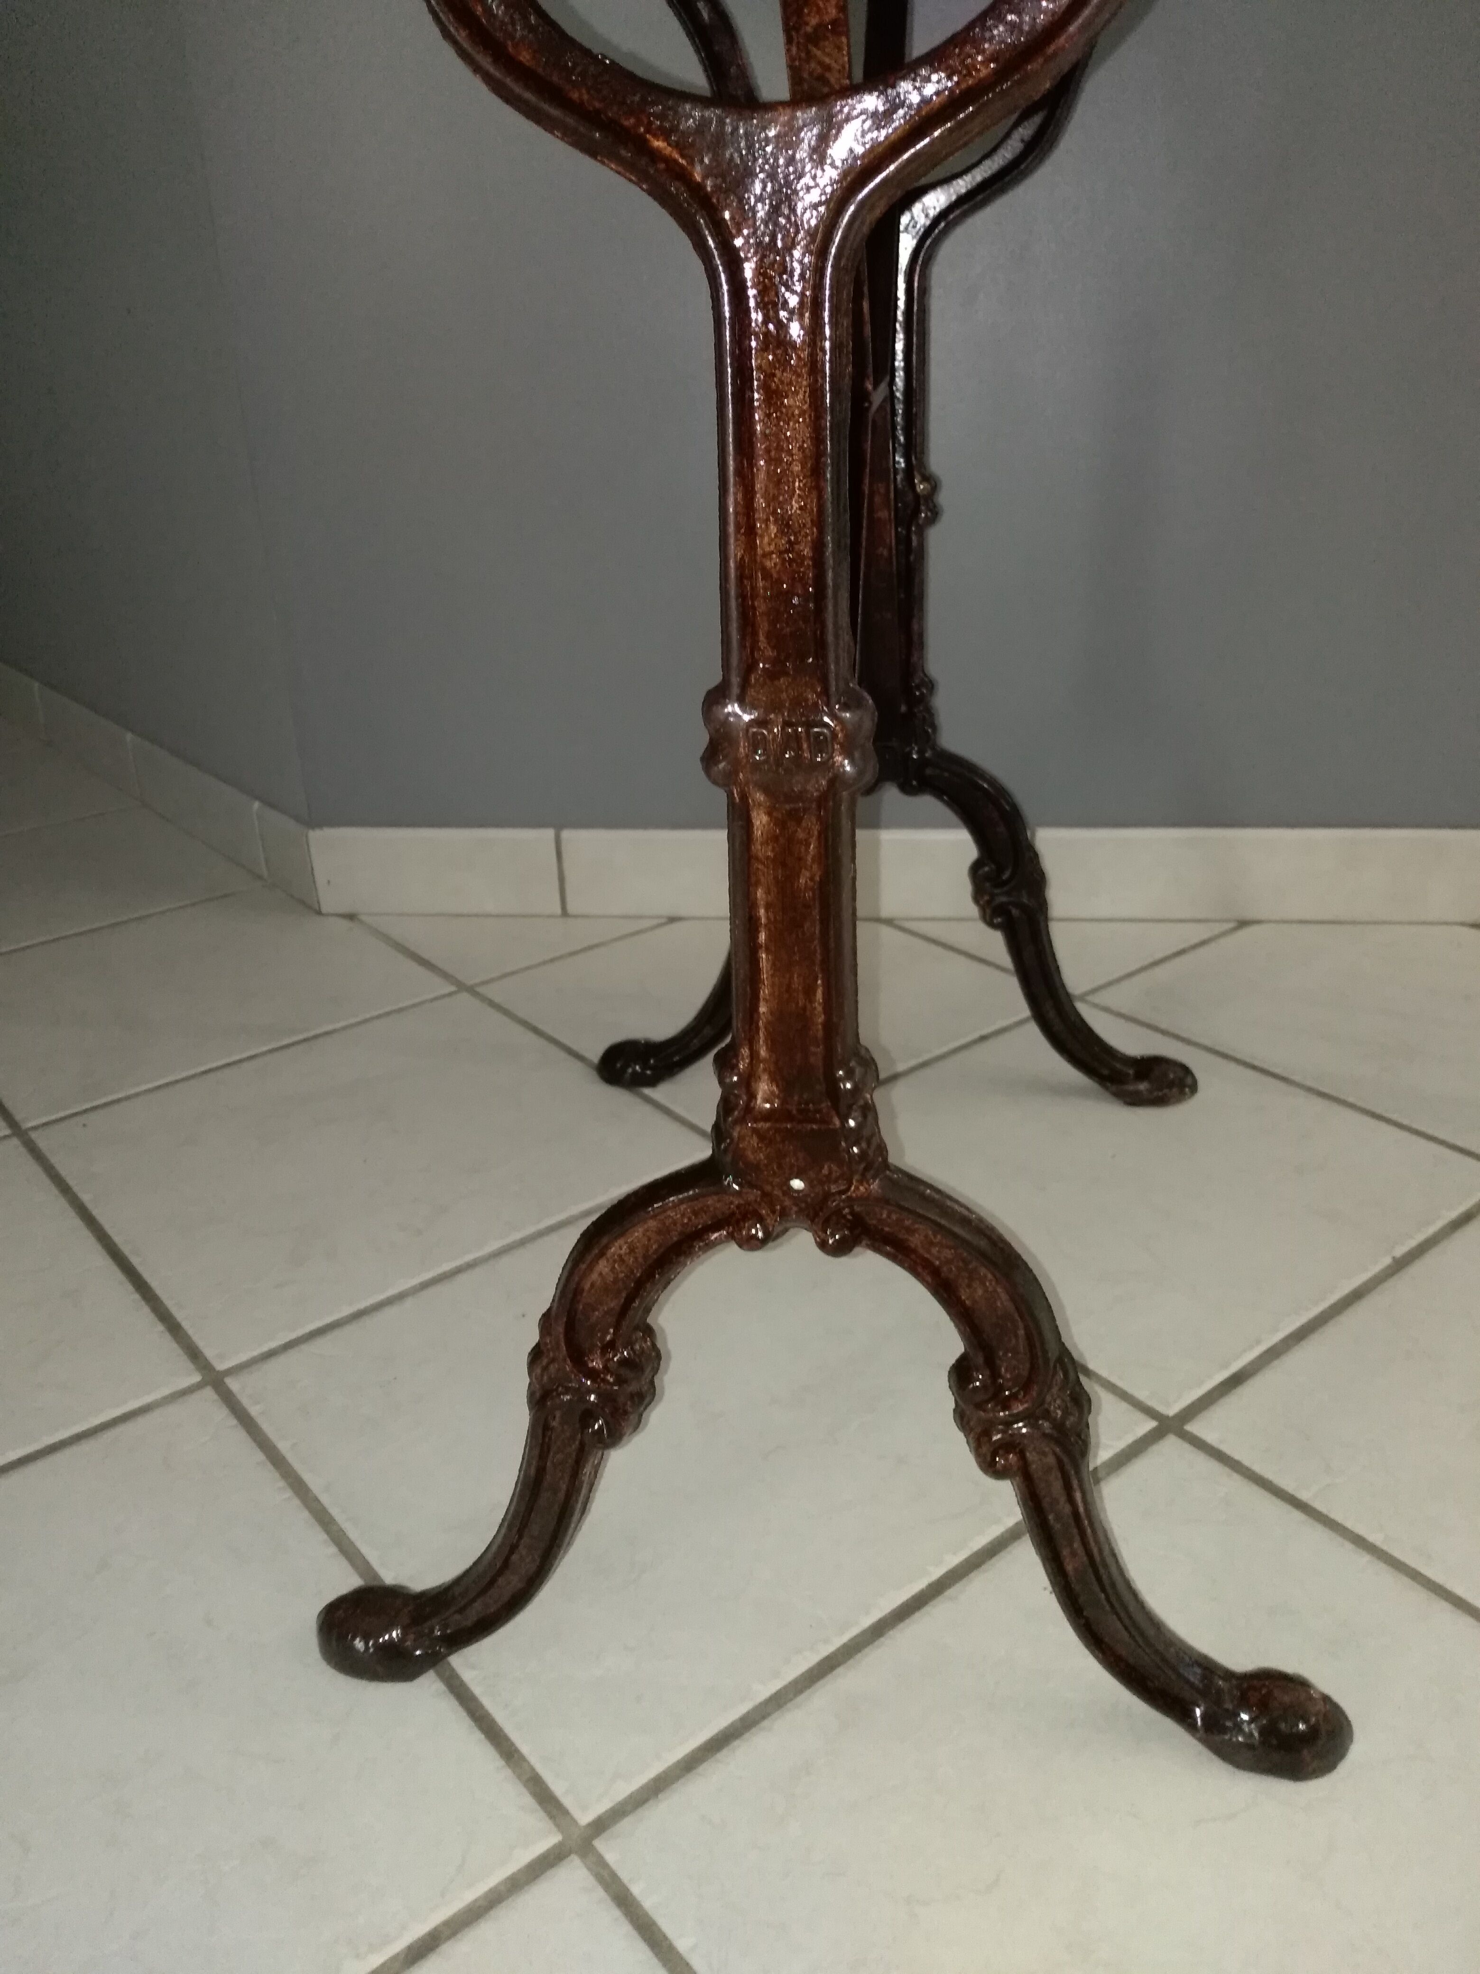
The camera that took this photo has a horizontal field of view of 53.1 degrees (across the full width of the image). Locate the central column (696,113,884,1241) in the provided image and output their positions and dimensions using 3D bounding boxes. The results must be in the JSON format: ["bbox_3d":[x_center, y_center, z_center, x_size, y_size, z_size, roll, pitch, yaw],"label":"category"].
[{"bbox_3d":[0.015,-0.068,0.409,0.051,0.293,0.036,2,25,8],"label":"central column"}]

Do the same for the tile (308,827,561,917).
[{"bbox_3d":[-0.267,-0.103,1.320,0.221,0.081,0.010,1,25,6],"label":"tile"}]

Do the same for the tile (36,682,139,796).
[{"bbox_3d":[-0.785,-0.292,1.771,0.010,0.081,0.338,-20,30,-34],"label":"tile"}]

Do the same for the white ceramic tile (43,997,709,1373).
[{"bbox_3d":[-0.243,0.104,0.974,0.333,0.010,0.333,-20,30,-34],"label":"white ceramic tile"}]

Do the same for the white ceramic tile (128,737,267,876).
[{"bbox_3d":[-0.567,-0.189,1.529,0.010,0.081,0.336,-20,30,-34],"label":"white ceramic tile"}]

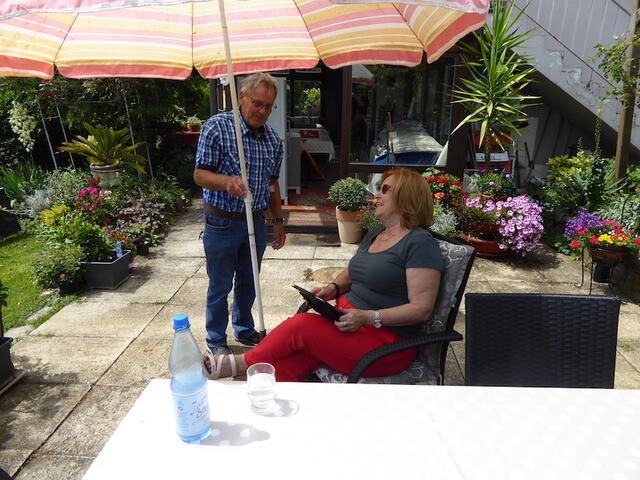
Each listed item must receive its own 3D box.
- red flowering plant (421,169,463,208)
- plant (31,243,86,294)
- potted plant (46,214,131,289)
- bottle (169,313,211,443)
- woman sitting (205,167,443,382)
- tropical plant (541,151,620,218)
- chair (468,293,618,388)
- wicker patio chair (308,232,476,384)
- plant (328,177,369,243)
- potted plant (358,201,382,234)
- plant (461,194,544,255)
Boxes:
[{"bbox_3d":[1.240,-0.521,4.805,0.440,0.460,0.420,0,17,0],"label":"red flowering plant"},{"bbox_3d":[-2.070,0.215,3.752,0.380,0.380,0.360,0,17,0],"label":"plant"},{"bbox_3d":[-1.920,0.082,3.879,0.540,0.560,0.360,0,17,0],"label":"potted plant"},{"bbox_3d":[-0.305,0.315,1.079,0.084,0.308,0.084,0,18,0],"label":"bottle"},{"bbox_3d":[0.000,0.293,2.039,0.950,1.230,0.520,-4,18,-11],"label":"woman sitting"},{"bbox_3d":[2.900,-0.560,5.158,0.850,0.850,0.750,0,17,0],"label":"tropical plant"},{"bbox_3d":[0.720,0.685,1.377,0.560,0.890,0.600,2,18,5],"label":"chair"},{"bbox_3d":[0.235,0.425,2.019,0.640,0.980,0.580,-6,18,-20],"label":"wicker patio chair"},{"bbox_3d":[0.310,-0.318,4.981,0.420,0.690,0.420,0,17,0],"label":"plant"},{"bbox_3d":[0.540,-0.204,4.827,0.300,0.420,0.300,0,17,0],"label":"potted plant"},{"bbox_3d":[1.770,-0.141,4.536,0.750,0.520,0.620,0,18,0],"label":"plant"}]

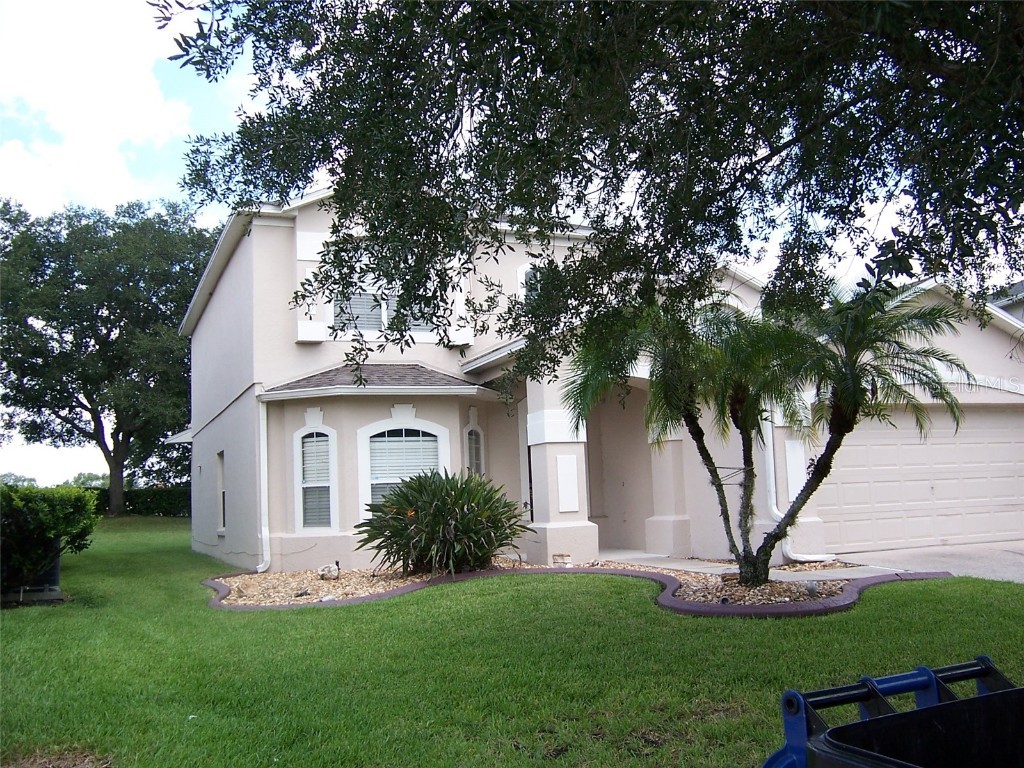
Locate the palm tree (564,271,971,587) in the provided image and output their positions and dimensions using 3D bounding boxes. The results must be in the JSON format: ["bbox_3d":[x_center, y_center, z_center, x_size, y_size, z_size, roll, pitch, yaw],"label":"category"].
[{"bbox_3d":[2.884,0.541,11.354,4.470,3.540,3.100,-4,-7,14],"label":"palm tree"}]

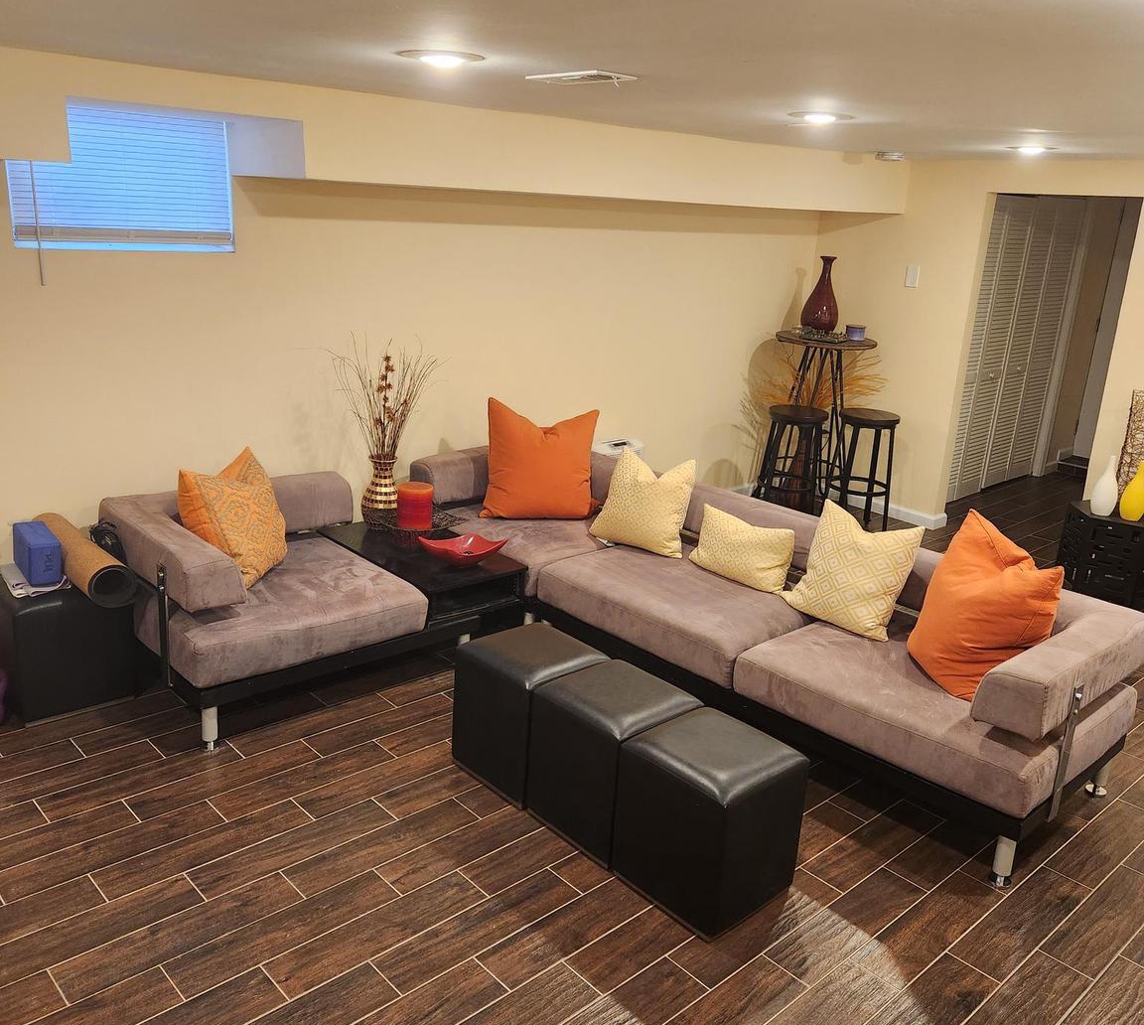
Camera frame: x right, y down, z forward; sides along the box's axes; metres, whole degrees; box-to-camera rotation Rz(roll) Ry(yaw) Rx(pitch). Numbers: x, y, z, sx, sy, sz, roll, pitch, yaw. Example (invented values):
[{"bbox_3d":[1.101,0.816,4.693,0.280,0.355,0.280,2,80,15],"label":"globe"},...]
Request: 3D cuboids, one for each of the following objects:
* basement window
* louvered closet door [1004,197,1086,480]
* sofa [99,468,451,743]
[{"bbox_3d":[-1.620,-1.213,3.714,0.800,0.498,0.055,-12,23,-41],"label":"basement window"},{"bbox_3d":[3.341,-1.208,7.341,0.805,2.013,0.037,-12,23,-41],"label":"louvered closet door"},{"bbox_3d":[-1.132,0.306,3.888,0.988,0.664,0.869,-12,23,-41],"label":"sofa"}]

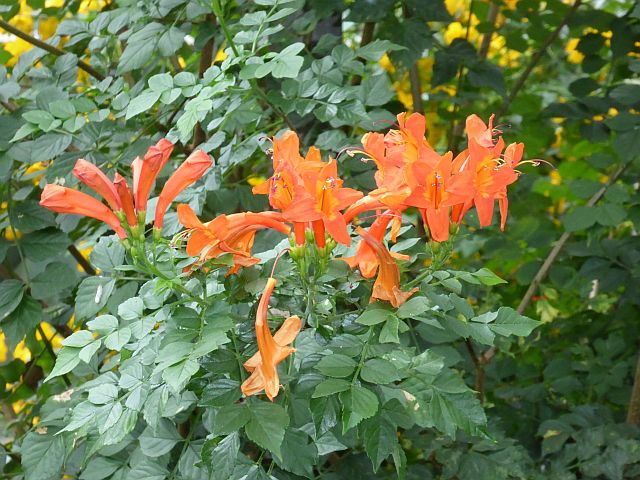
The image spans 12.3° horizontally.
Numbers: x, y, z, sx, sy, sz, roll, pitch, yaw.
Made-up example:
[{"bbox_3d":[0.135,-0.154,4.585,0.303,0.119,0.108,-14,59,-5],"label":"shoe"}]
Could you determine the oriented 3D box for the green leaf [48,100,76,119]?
[{"bbox_3d":[-0.161,-0.082,1.850,0.020,0.006,0.015,6,53,12],"label":"green leaf"}]

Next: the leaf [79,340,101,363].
[{"bbox_3d":[-0.112,0.054,1.440,0.010,0.004,0.015,17,60,47],"label":"leaf"}]

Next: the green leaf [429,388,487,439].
[{"bbox_3d":[0.075,0.094,1.610,0.041,0.009,0.025,39,58,11],"label":"green leaf"}]

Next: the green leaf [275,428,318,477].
[{"bbox_3d":[-0.013,0.114,1.580,0.020,0.028,0.011,-35,-11,-15],"label":"green leaf"}]

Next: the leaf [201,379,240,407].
[{"bbox_3d":[-0.049,0.075,1.450,0.021,0.004,0.017,-27,48,-17],"label":"leaf"}]

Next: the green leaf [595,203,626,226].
[{"bbox_3d":[0.172,-0.015,1.750,0.020,0.014,0.004,27,-27,6],"label":"green leaf"}]

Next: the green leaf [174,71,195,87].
[{"bbox_3d":[-0.081,-0.096,1.781,0.015,0.003,0.012,25,60,23],"label":"green leaf"}]

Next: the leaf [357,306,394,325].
[{"bbox_3d":[0.030,0.043,1.691,0.021,0.004,0.014,-12,46,-12],"label":"leaf"}]

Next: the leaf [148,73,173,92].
[{"bbox_3d":[-0.081,-0.080,1.500,0.013,0.004,0.012,25,51,6],"label":"leaf"}]

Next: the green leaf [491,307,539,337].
[{"bbox_3d":[0.109,0.046,1.660,0.031,0.021,0.006,9,-35,-1],"label":"green leaf"}]

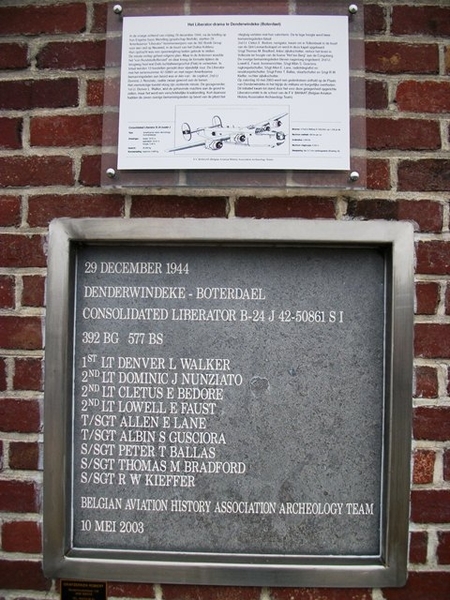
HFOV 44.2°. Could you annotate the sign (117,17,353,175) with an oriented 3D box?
[{"bbox_3d":[0.017,-0.384,1.023,0.425,0.297,0.015,1,-4,1],"label":"sign"}]

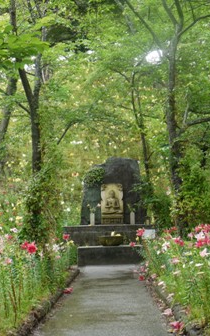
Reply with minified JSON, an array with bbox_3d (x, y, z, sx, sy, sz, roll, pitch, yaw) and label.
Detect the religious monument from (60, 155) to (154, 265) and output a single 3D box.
[{"bbox_3d":[0.130,0.985,14.150,2.170,2.500,1.400,-1,-2,-2],"label":"religious monument"}]

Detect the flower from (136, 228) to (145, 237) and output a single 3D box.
[{"bbox_3d":[0.578,1.051,9.700,0.160,0.130,0.140,-2,-2,17],"label":"flower"}]

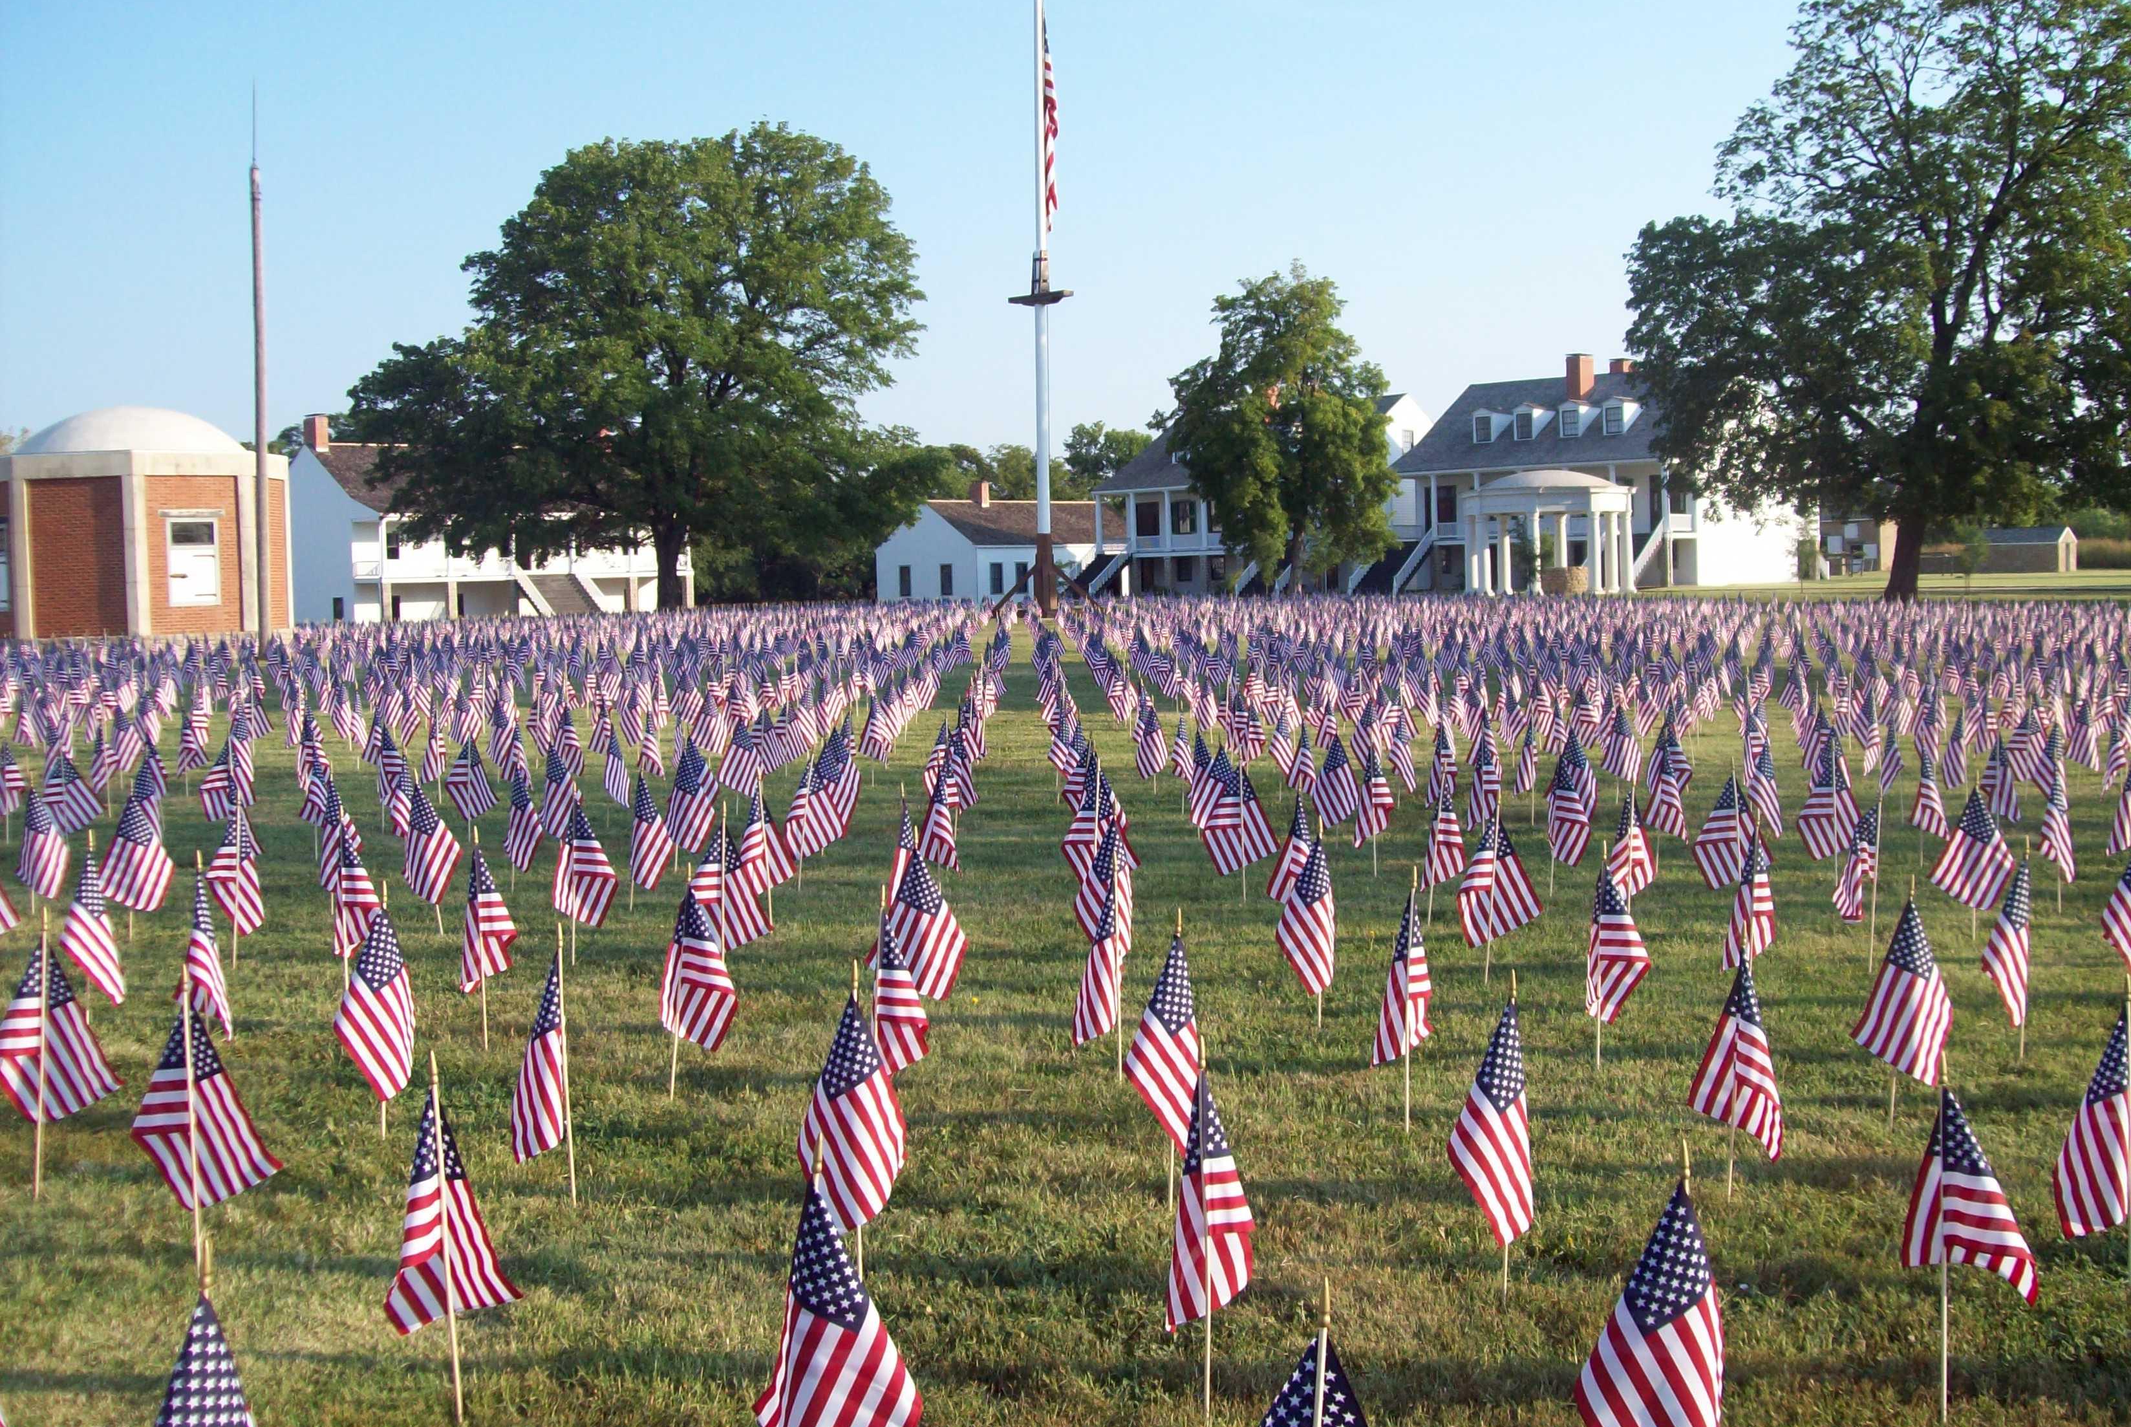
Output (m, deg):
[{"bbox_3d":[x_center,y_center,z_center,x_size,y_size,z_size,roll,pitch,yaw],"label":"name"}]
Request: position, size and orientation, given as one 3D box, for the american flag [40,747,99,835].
[{"bbox_3d":[-5.440,0.436,12.100,0.320,0.460,0.150,-2,4,-15],"label":"american flag"}]

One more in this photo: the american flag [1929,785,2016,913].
[{"bbox_3d":[3.640,0.545,8.900,0.348,0.495,0.140,1,4,22],"label":"american flag"}]

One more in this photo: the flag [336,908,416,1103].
[{"bbox_3d":[-1.890,0.798,6.071,0.219,0.533,0.150,-2,4,-17],"label":"flag"}]

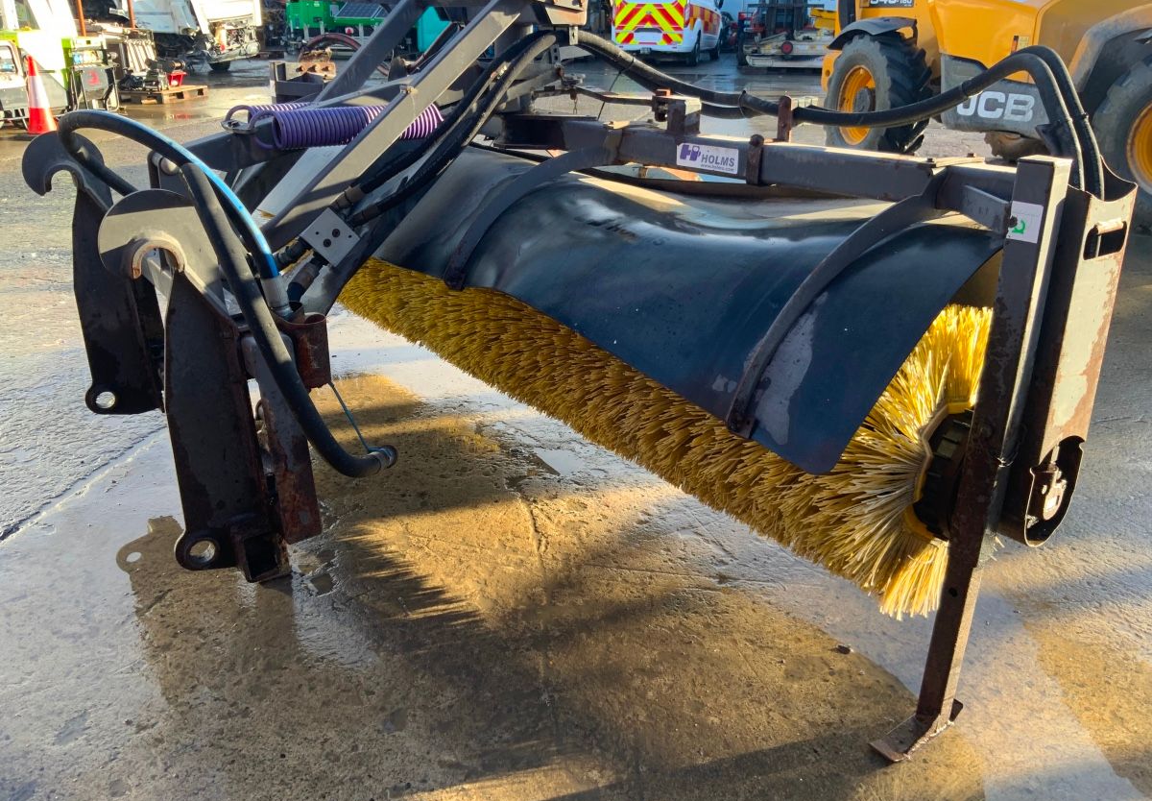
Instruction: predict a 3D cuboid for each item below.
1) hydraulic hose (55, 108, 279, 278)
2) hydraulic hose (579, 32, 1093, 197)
[{"bbox_3d":[-1.150,-0.592,2.660,1.050,0.410,0.270,18,27,40],"label":"hydraulic hose"},{"bbox_3d":[0.497,-0.748,2.375,0.150,0.330,1.600,-13,24,-33],"label":"hydraulic hose"}]

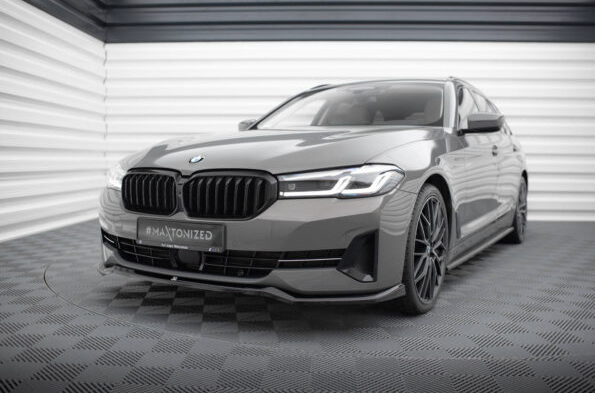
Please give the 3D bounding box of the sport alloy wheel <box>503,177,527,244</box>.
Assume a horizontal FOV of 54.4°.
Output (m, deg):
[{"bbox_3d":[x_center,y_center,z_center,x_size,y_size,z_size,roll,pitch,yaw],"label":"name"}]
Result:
[{"bbox_3d":[2.068,0.109,5.609,0.260,0.680,0.680,3,5,30],"label":"sport alloy wheel"}]

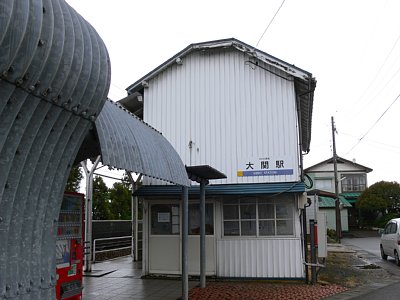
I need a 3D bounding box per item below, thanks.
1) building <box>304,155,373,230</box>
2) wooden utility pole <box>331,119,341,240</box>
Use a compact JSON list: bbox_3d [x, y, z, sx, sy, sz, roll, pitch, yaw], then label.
[{"bbox_3d":[12.406,4.275,39.279,6.500,6.460,7.300,-2,-9,6],"label":"building"},{"bbox_3d":[7.680,1.547,22.938,0.300,7.070,0.300,-2,-9,6],"label":"wooden utility pole"}]

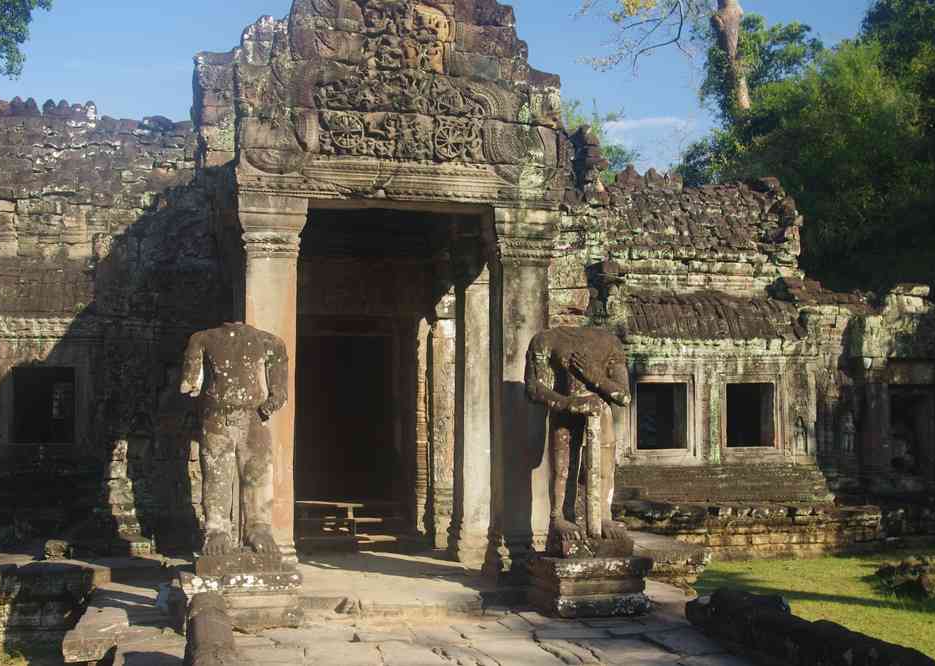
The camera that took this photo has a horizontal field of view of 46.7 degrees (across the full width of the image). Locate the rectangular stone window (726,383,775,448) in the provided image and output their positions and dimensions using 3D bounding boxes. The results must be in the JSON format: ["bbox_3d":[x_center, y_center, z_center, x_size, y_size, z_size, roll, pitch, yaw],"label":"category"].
[{"bbox_3d":[4.019,1.190,15.595,0.755,0.927,0.250,2,-6,-14],"label":"rectangular stone window"}]

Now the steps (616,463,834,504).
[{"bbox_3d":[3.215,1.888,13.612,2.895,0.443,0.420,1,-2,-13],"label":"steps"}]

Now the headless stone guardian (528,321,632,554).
[{"bbox_3d":[0.976,0.940,9.596,0.840,1.920,0.520,2,-6,-14],"label":"headless stone guardian"}]

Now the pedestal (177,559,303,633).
[{"bbox_3d":[-1.875,2.087,8.875,0.940,0.520,0.860,2,-6,-14],"label":"pedestal"}]

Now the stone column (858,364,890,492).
[{"bbox_3d":[5.987,1.406,15.983,0.382,1.866,0.300,2,-6,-14],"label":"stone column"}]

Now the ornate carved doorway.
[{"bbox_3d":[-0.667,0.456,9.021,1.620,2.900,0.800,1,-2,-13],"label":"ornate carved doorway"}]

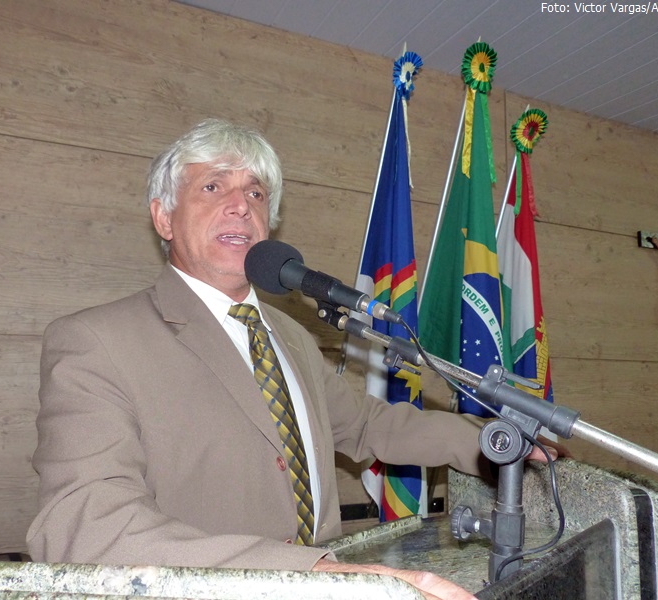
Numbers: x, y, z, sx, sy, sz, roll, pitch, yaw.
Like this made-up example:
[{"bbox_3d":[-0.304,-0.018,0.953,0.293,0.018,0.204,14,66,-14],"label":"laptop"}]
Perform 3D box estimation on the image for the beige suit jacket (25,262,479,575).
[{"bbox_3d":[-0.025,0.305,0.920,0.790,0.730,0.460,8,-11,-44],"label":"beige suit jacket"}]

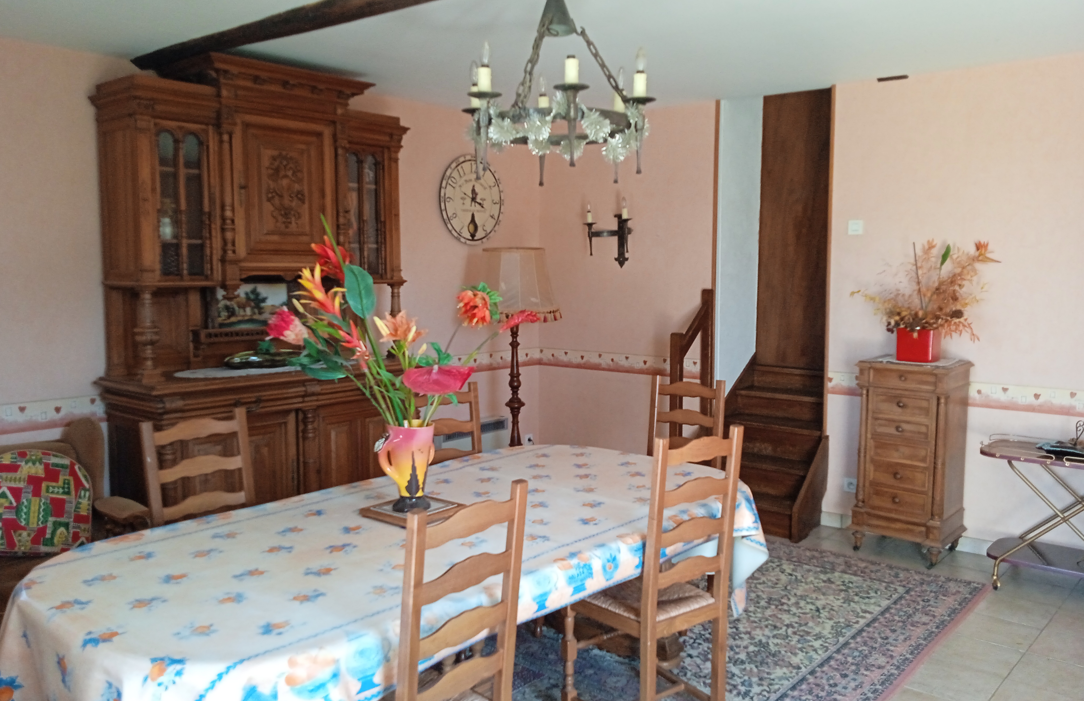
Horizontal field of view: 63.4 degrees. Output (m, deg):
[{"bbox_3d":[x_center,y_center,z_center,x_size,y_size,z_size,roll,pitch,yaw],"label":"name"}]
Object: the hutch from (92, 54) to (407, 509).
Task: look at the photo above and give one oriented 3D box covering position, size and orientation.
[{"bbox_3d":[-1.349,-0.145,4.552,0.602,2.493,1.669,5,7,40],"label":"hutch"}]

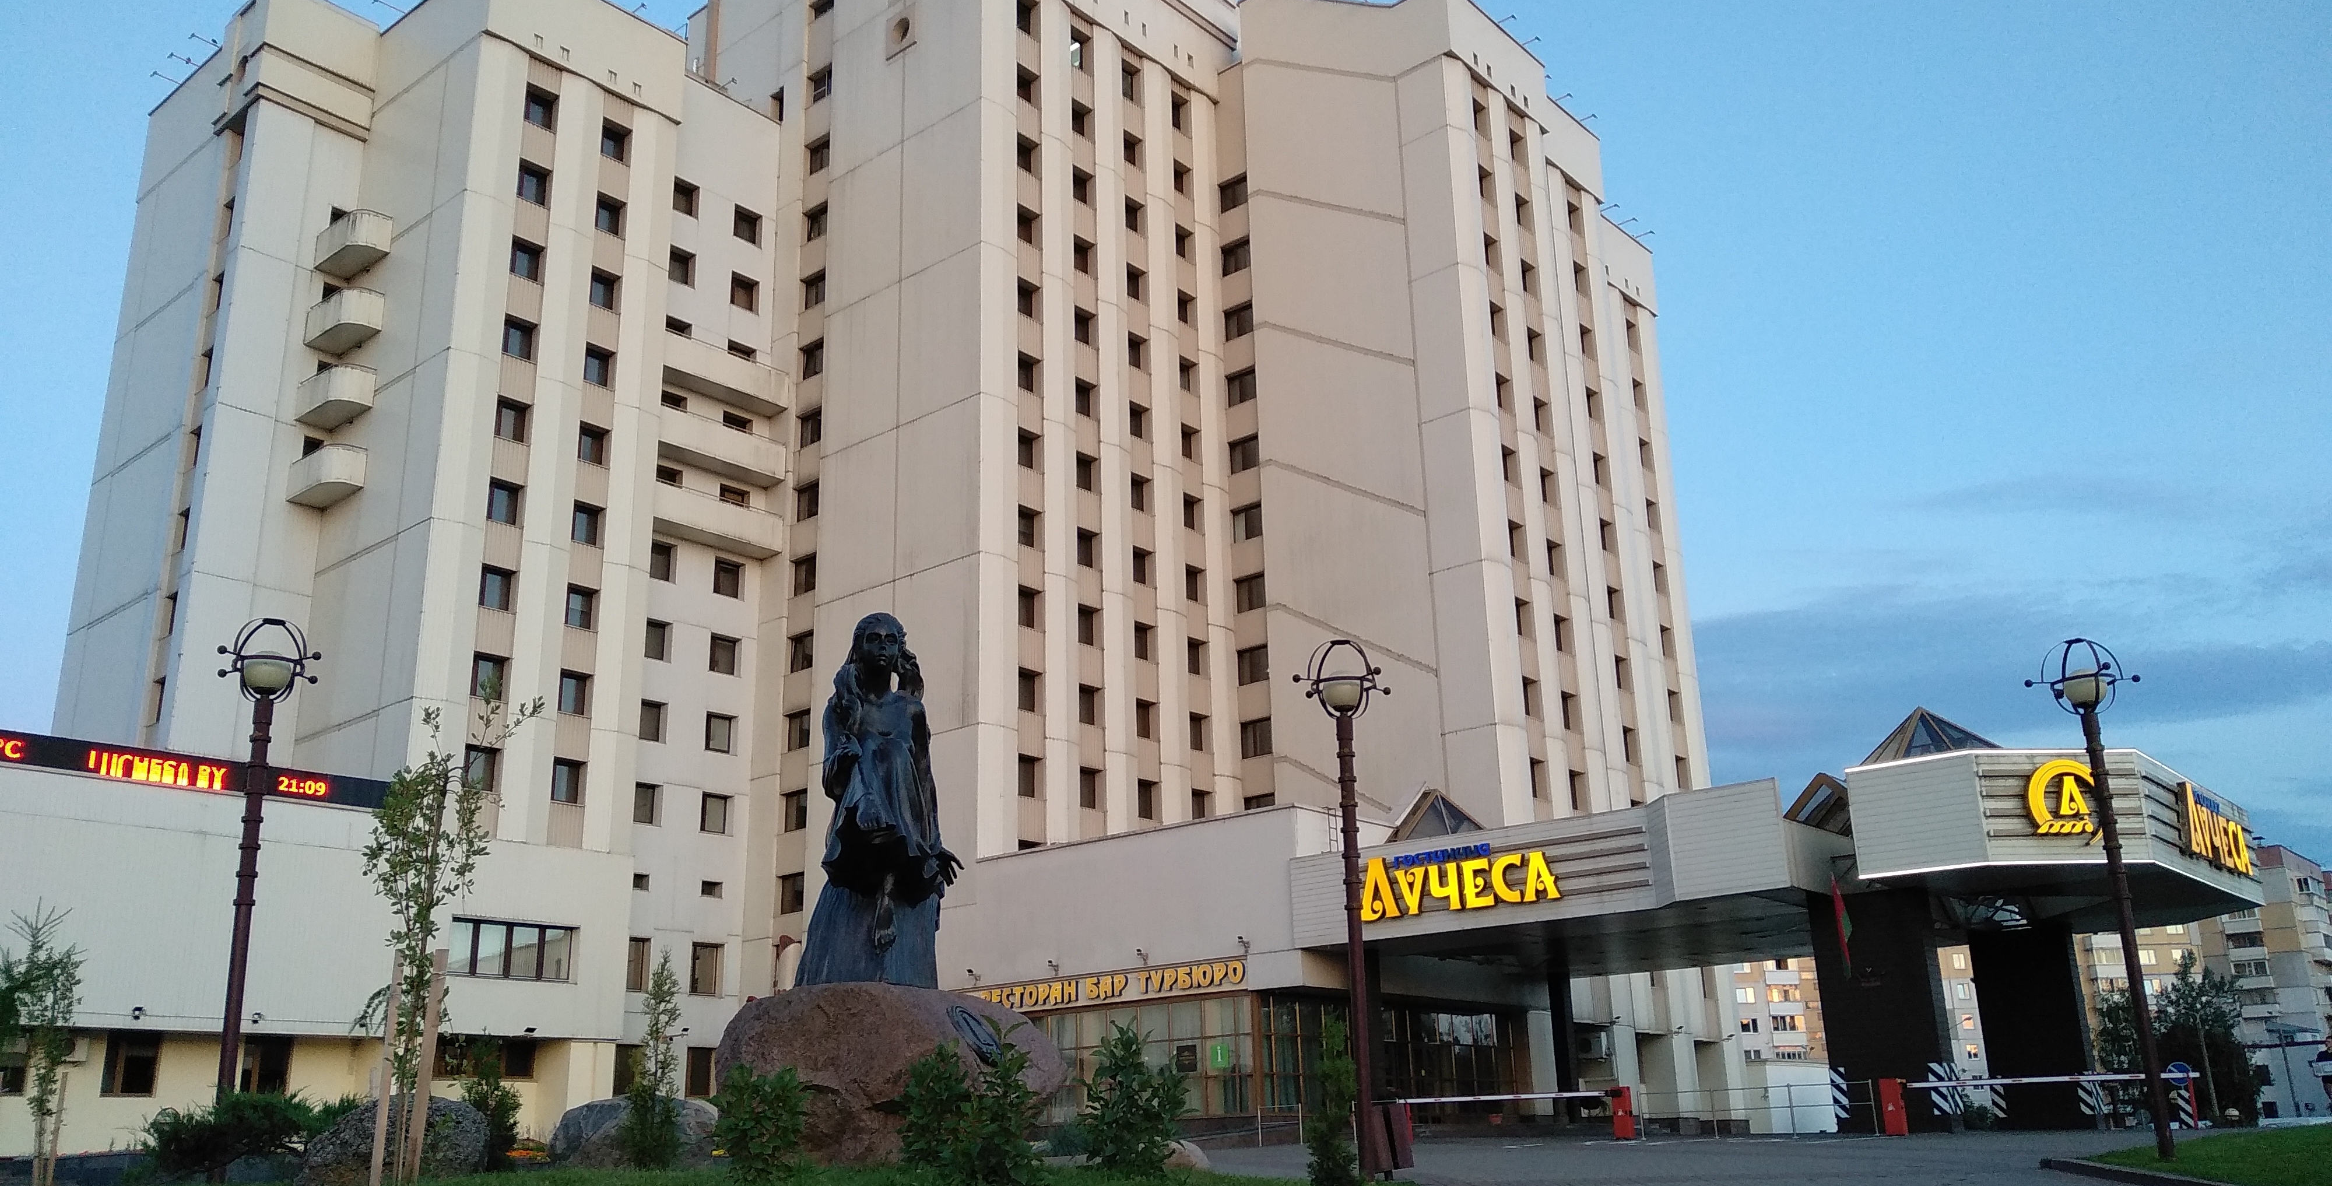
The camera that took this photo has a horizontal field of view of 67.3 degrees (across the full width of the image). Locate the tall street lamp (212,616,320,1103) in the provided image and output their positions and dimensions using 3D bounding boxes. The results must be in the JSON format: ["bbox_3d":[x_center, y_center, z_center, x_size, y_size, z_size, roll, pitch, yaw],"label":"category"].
[{"bbox_3d":[-8.293,2.654,15.785,0.950,5.075,0.950,7,-19,-27],"label":"tall street lamp"}]

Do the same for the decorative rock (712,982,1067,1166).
[{"bbox_3d":[-1.744,3.087,11.097,2.187,1.218,1.900,1,-17,-9],"label":"decorative rock"}]

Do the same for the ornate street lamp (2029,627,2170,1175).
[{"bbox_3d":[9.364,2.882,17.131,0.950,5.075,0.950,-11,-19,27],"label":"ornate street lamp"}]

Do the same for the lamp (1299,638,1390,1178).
[{"bbox_3d":[1.820,2.893,16.722,0.950,5.122,0.950,-3,-17,6],"label":"lamp"}]

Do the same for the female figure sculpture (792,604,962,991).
[{"bbox_3d":[-1.919,1.329,11.638,1.090,2.508,1.000,1,-17,-9],"label":"female figure sculpture"}]

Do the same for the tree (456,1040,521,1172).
[{"bbox_3d":[-4.992,3.773,12.903,0.498,0.956,0.500,5,-18,-20],"label":"tree"}]

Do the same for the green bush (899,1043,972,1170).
[{"bbox_3d":[-1.186,2.687,9.125,0.405,0.674,0.405,1,-18,-7],"label":"green bush"}]

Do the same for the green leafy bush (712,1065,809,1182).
[{"bbox_3d":[-2.141,2.789,9.255,0.488,0.599,0.464,2,-18,-12],"label":"green leafy bush"}]

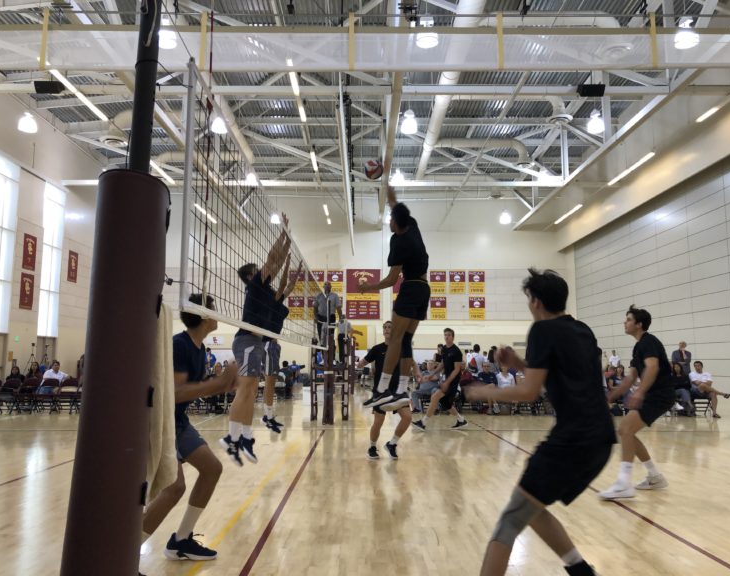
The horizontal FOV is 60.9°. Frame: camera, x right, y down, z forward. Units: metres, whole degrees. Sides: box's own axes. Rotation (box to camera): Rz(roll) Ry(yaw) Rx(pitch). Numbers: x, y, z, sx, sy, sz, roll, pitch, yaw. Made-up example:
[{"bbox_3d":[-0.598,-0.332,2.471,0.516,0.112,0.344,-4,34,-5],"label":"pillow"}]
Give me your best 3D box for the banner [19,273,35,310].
[{"bbox_3d":[-14.868,0.181,27.352,0.030,1.540,1.030,0,-7,0],"label":"banner"}]

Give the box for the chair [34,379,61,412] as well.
[{"bbox_3d":[-7.644,2.591,14.874,0.460,0.820,0.500,0,-7,0],"label":"chair"}]

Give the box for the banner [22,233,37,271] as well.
[{"bbox_3d":[-14.864,-1.561,27.569,0.030,1.540,1.030,0,-7,0],"label":"banner"}]

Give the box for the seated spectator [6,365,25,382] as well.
[{"bbox_3d":[-8.935,2.551,15.887,0.520,1.120,0.820,0,-7,0],"label":"seated spectator"}]

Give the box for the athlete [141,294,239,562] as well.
[{"bbox_3d":[-1.168,0.875,3.880,0.700,1.674,0.620,2,-7,-12],"label":"athlete"}]

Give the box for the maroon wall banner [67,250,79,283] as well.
[{"bbox_3d":[-14.875,-1.056,31.697,0.030,1.540,1.030,0,-7,0],"label":"maroon wall banner"}]

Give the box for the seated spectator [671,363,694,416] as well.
[{"bbox_3d":[7.529,2.406,14.825,0.500,1.223,0.800,0,-7,0],"label":"seated spectator"}]

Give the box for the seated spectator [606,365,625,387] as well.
[{"bbox_3d":[6.260,2.490,15.330,0.520,1.180,0.820,0,-7,0],"label":"seated spectator"}]

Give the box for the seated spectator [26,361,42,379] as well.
[{"bbox_3d":[-8.490,2.502,15.788,0.500,1.207,0.800,1,-7,-6],"label":"seated spectator"}]

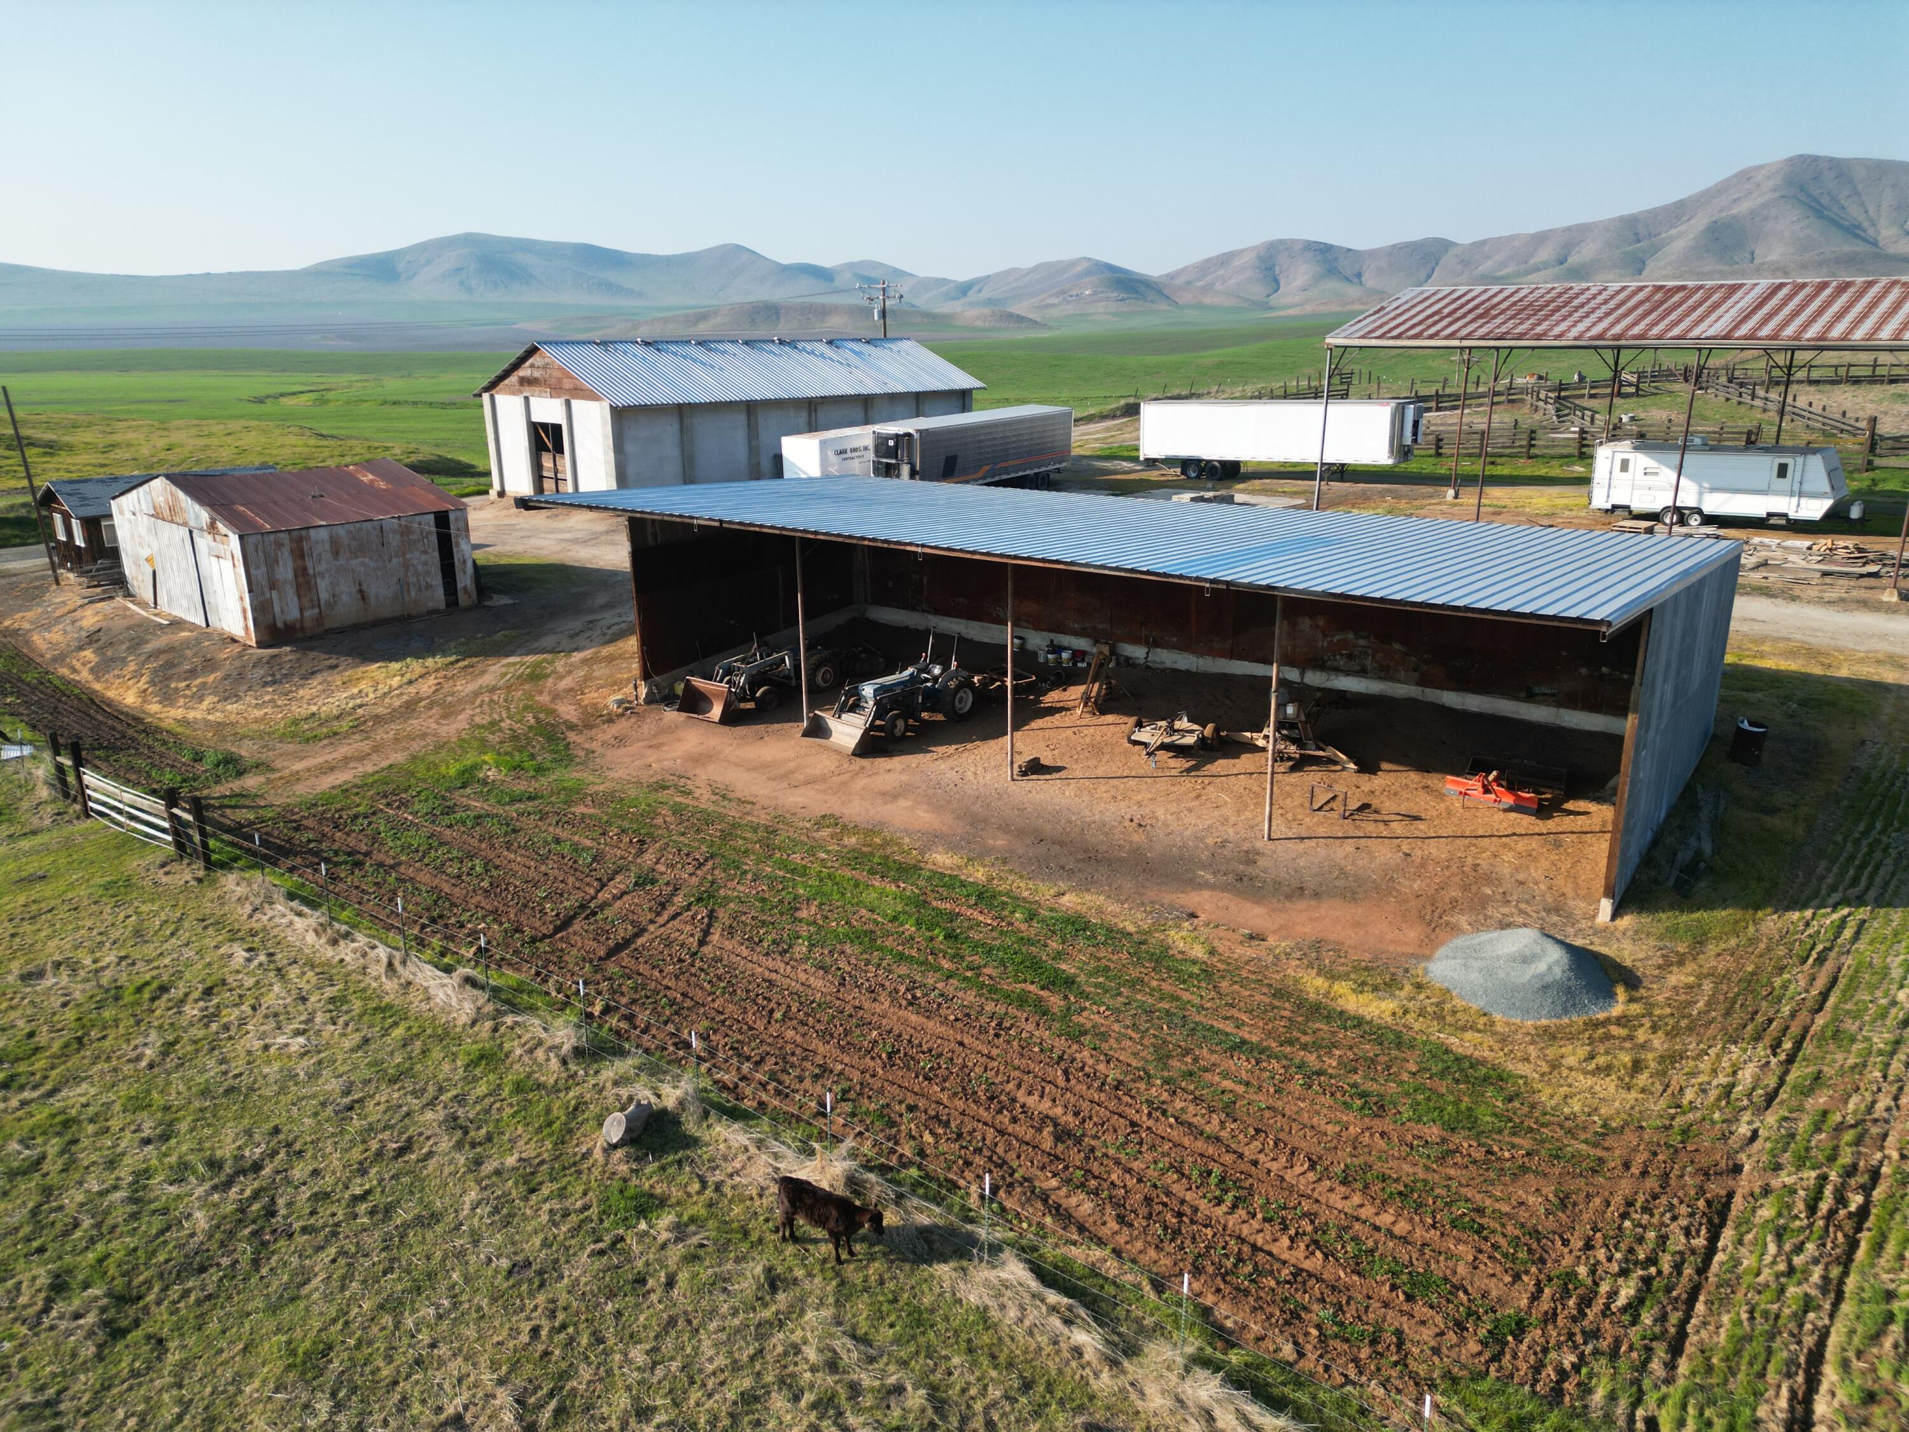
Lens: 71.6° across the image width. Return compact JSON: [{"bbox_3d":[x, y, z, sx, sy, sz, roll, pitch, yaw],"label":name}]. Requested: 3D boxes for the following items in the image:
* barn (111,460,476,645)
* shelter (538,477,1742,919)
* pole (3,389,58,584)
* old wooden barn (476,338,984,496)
[{"bbox_3d":[-22.559,-6.125,45.012,11.627,4.632,7.189,14,22,41],"label":"barn"},{"bbox_3d":[2.986,-2.004,30.722,24.473,5.737,12.706,12,20,35],"label":"shelter"},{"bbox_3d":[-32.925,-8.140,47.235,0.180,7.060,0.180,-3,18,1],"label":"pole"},{"bbox_3d":[-11.311,-16.656,72.910,12.711,7.757,25.408,14,22,41],"label":"old wooden barn"}]

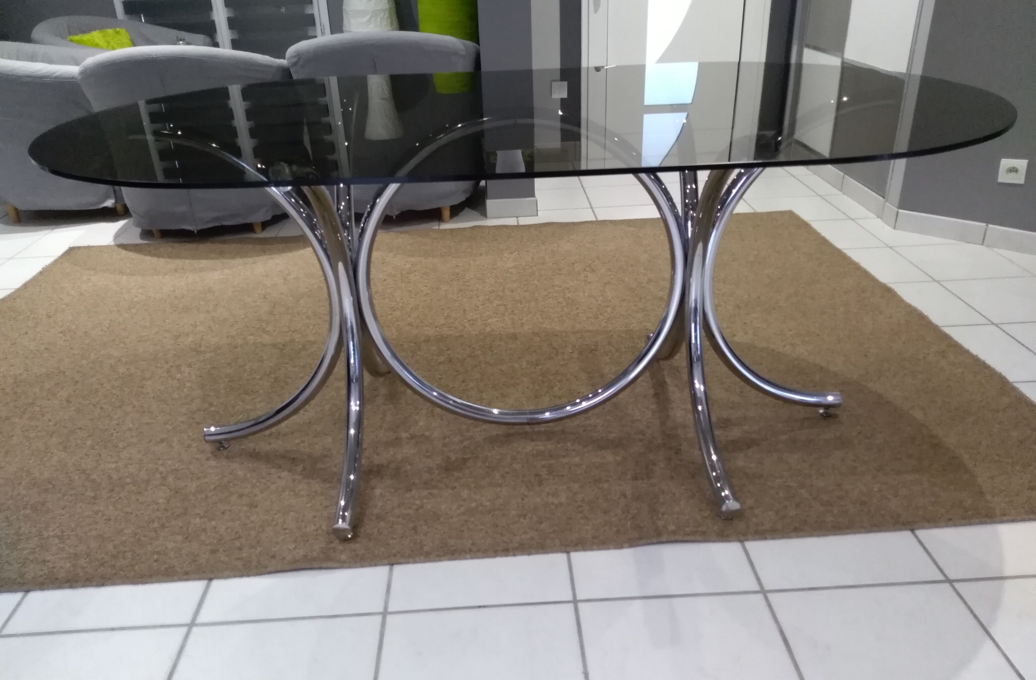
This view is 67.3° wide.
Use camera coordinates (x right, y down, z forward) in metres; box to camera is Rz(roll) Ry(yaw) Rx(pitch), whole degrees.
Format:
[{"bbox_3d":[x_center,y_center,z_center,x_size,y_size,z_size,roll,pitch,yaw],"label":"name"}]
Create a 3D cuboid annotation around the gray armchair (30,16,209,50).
[{"bbox_3d":[-2.151,-1.397,4.354,0.710,0.760,0.790,1,27,6],"label":"gray armchair"}]

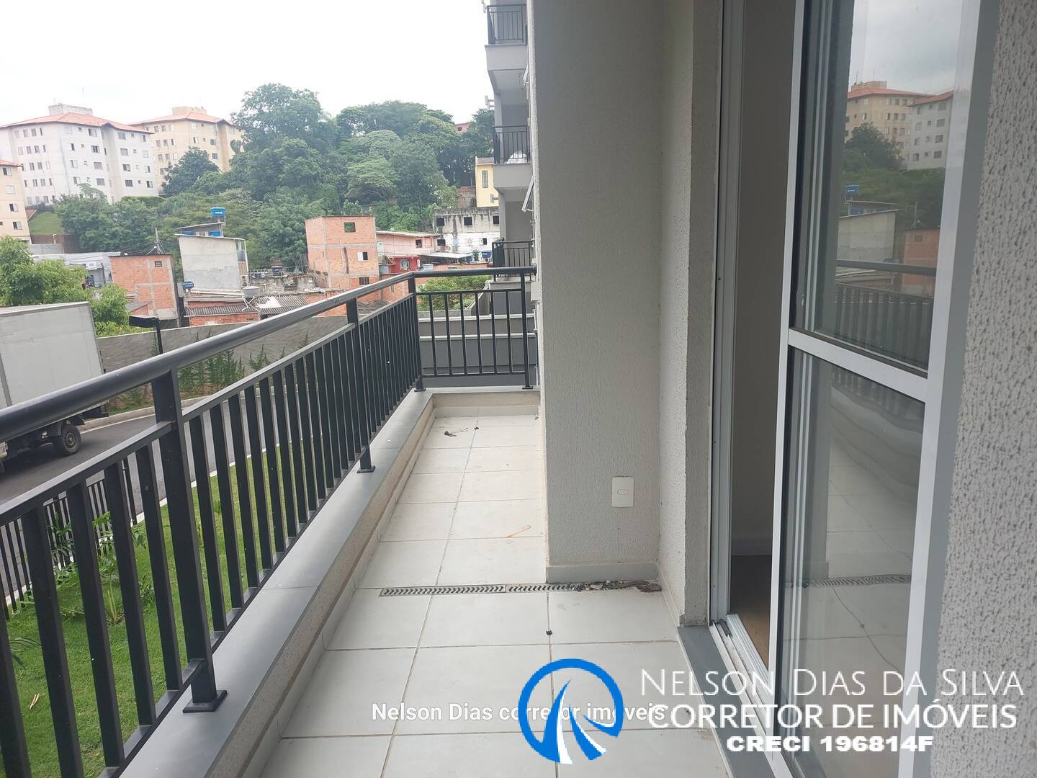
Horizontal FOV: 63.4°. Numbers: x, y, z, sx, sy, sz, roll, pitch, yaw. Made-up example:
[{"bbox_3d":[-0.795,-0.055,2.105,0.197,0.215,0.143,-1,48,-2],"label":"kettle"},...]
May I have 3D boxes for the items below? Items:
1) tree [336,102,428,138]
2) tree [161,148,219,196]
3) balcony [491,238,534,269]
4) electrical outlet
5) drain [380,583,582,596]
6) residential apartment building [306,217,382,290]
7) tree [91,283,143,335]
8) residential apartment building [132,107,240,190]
[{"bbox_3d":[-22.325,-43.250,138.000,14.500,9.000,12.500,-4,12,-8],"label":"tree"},{"bbox_3d":[-53.131,-35.005,136.000,9.000,8.200,8.600,-7,13,-20],"label":"tree"},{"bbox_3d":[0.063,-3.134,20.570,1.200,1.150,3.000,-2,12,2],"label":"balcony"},{"bbox_3d":[0.403,0.397,3.220,0.080,0.120,0.012,-2,12,2],"label":"electrical outlet"},{"bbox_3d":[-0.140,0.780,3.250,0.810,0.020,0.068,-2,12,2],"label":"drain"},{"bbox_3d":[-16.310,-12.166,78.000,5.000,8.200,9.000,-7,13,-22],"label":"residential apartment building"},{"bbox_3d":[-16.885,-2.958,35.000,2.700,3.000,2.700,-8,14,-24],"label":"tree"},{"bbox_3d":[-65.653,-47.216,166.000,17.000,15.500,20.000,2,13,19],"label":"residential apartment building"}]

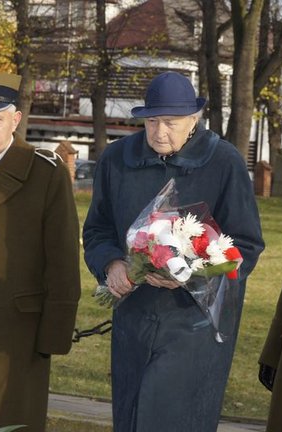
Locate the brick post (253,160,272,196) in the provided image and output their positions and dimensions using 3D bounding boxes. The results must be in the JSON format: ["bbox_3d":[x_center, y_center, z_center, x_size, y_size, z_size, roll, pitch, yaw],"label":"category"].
[{"bbox_3d":[3.881,-1.185,60.500,0.470,1.200,0.390,4,3,34],"label":"brick post"}]

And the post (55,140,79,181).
[{"bbox_3d":[-1.951,-1.265,49.200,0.480,1.330,0.390,3,3,28],"label":"post"}]

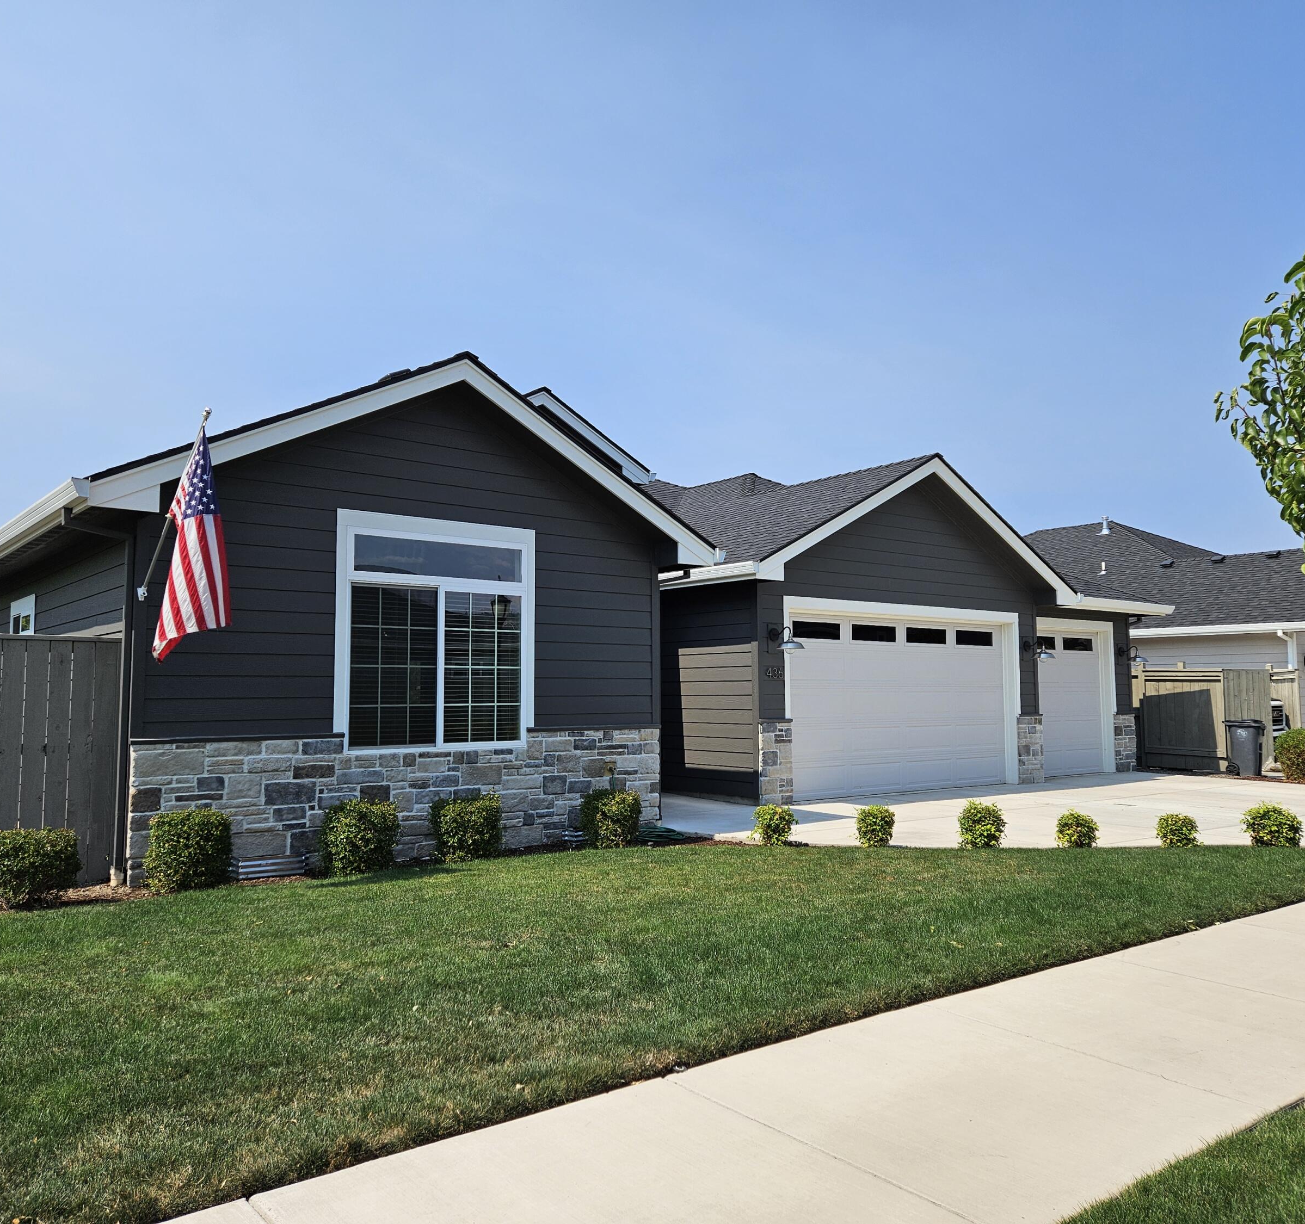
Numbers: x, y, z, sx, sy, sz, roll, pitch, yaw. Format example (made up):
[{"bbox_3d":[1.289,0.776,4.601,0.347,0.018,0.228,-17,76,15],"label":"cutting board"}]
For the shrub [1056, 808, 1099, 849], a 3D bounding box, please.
[{"bbox_3d":[3.993,2.053,10.214,0.344,0.381,0.344,3,-5,-39],"label":"shrub"}]

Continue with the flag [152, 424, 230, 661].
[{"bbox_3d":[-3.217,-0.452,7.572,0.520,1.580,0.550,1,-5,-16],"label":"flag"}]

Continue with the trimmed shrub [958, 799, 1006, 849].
[{"bbox_3d":[3.086,1.997,10.175,0.380,0.475,0.380,3,-5,-39],"label":"trimmed shrub"}]

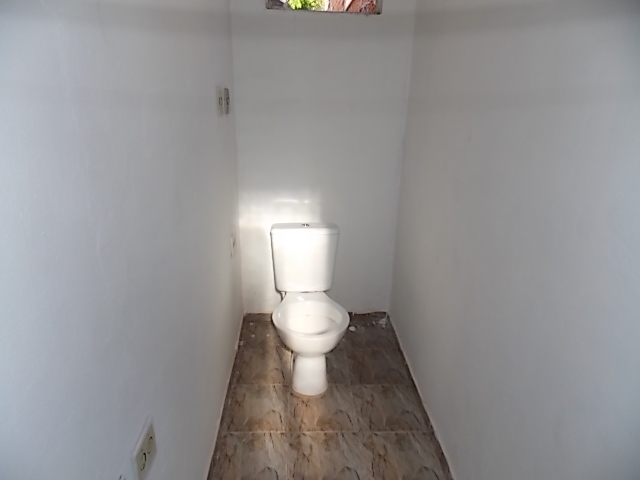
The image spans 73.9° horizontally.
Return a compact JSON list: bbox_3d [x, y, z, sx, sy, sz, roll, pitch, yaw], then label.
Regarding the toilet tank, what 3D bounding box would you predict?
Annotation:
[{"bbox_3d":[-0.077,0.093,2.270,0.350,0.365,0.165,0,19,-5],"label":"toilet tank"}]

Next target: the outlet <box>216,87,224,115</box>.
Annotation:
[{"bbox_3d":[-0.435,-0.605,1.858,0.013,0.117,0.095,0,19,-3],"label":"outlet"}]

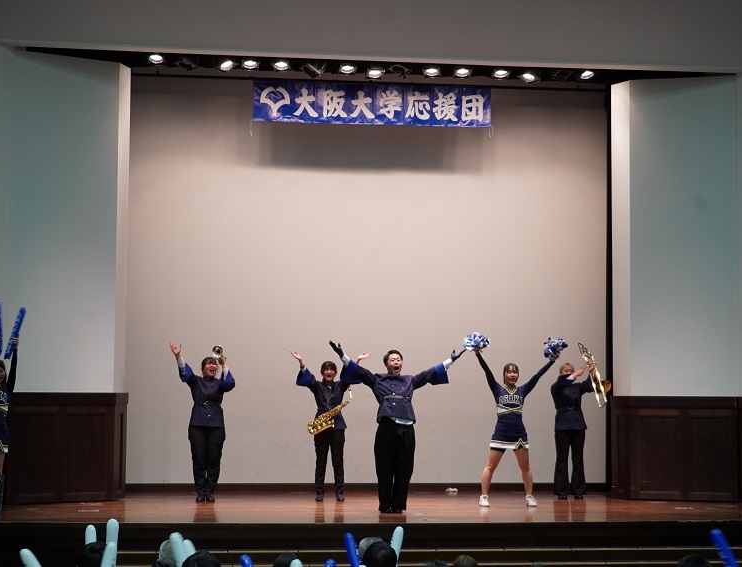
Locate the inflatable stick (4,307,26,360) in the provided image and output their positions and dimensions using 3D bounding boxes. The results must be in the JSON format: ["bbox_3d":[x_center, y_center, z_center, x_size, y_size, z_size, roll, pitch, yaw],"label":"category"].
[{"bbox_3d":[-3.663,0.514,14.050,0.075,0.560,0.075,19,6,-5],"label":"inflatable stick"}]

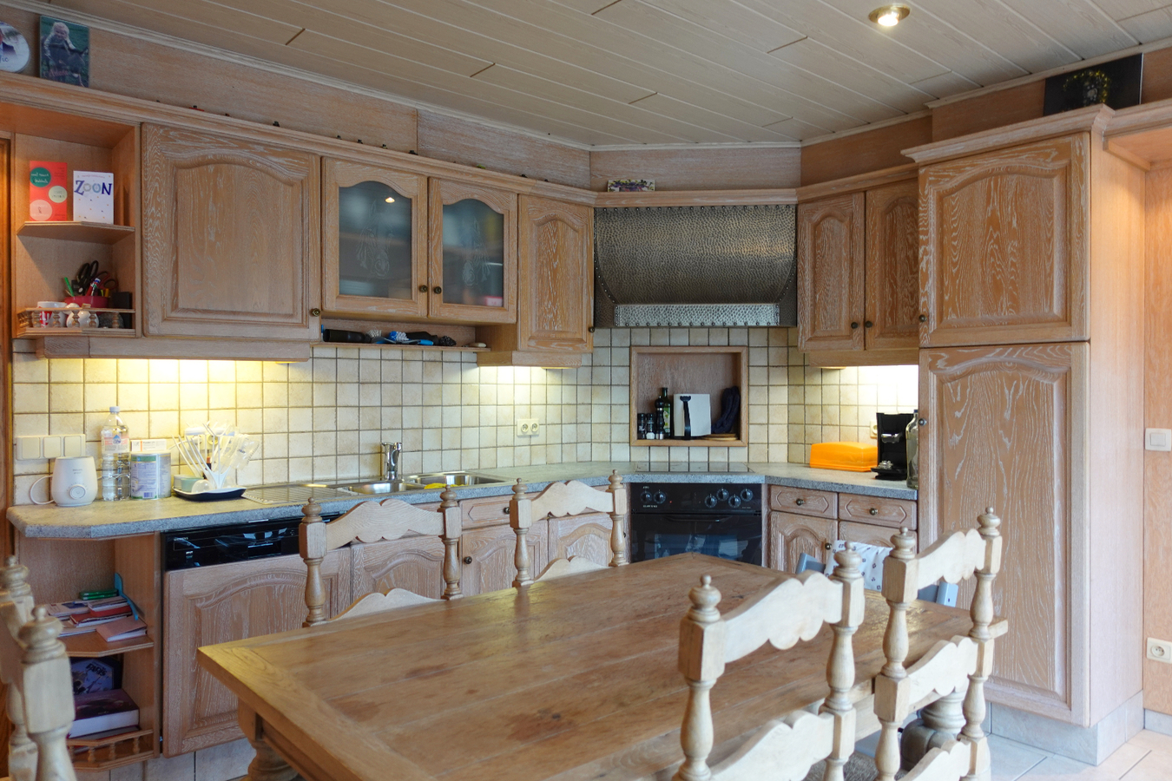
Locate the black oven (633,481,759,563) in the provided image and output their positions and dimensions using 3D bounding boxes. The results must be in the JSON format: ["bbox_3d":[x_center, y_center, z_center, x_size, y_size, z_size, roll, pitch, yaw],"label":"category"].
[{"bbox_3d":[0.496,0.712,3.773,0.601,0.597,0.561,0,0,0],"label":"black oven"}]

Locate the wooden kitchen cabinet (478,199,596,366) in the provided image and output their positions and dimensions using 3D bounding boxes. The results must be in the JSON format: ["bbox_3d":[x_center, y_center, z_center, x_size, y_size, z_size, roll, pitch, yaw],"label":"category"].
[{"bbox_3d":[-0.244,-0.501,3.744,0.429,0.762,0.352,0,0,-38],"label":"wooden kitchen cabinet"}]

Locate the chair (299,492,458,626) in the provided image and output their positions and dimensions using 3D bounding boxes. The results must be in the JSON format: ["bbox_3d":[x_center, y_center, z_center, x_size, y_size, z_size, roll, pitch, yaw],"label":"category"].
[{"bbox_3d":[-0.350,0.738,1.669,0.420,1.007,0.460,0,0,-40],"label":"chair"}]

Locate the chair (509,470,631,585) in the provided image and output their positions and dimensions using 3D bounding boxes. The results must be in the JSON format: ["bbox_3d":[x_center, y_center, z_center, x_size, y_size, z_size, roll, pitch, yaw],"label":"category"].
[{"bbox_3d":[0.094,0.744,2.120,0.449,1.020,0.490,0,0,-38],"label":"chair"}]

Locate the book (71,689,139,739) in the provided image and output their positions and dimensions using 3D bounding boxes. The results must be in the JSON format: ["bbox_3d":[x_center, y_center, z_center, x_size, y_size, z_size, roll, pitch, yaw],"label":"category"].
[{"bbox_3d":[-1.588,1.050,2.551,0.186,0.053,0.223,0,0,-40],"label":"book"}]

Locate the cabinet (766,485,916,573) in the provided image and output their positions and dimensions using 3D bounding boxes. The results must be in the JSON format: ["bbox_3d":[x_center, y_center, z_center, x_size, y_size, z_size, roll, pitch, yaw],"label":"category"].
[{"bbox_3d":[1.250,0.769,3.425,0.561,0.689,0.669,0,0,-41],"label":"cabinet"}]

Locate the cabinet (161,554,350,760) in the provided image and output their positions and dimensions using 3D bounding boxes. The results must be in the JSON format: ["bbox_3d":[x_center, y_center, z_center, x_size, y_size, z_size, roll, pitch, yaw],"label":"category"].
[{"bbox_3d":[-1.238,0.834,2.788,0.587,0.576,0.571,0,0,-38],"label":"cabinet"}]

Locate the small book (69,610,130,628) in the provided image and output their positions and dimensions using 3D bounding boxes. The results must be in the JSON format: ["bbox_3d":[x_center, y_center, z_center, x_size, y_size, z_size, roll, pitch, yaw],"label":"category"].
[{"bbox_3d":[-1.657,0.765,2.670,0.159,0.021,0.197,0,0,-40],"label":"small book"}]

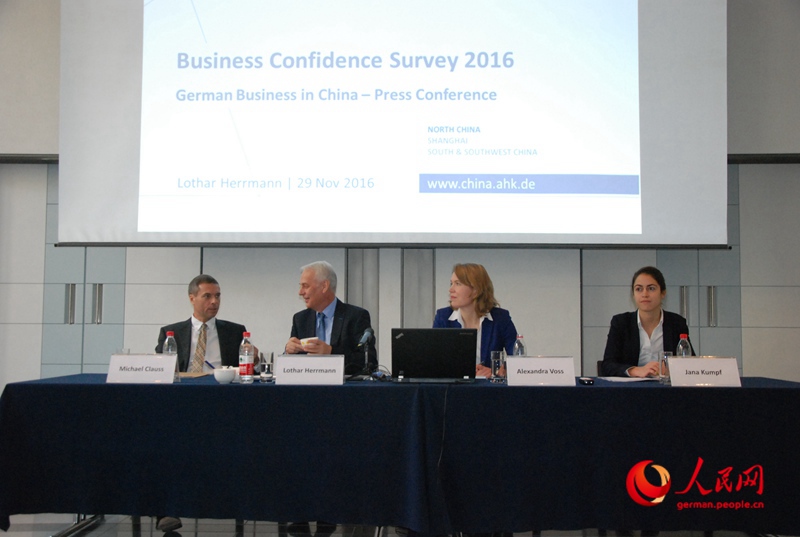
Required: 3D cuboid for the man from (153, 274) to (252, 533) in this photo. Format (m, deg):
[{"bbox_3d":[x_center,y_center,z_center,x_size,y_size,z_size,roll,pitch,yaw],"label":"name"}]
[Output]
[{"bbox_3d":[-1.013,0.655,4.237,0.540,1.265,0.700,1,-4,-10],"label":"man"}]

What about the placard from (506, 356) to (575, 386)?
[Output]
[{"bbox_3d":[0.621,0.449,3.614,0.295,0.123,0.110,0,-4,0],"label":"placard"}]

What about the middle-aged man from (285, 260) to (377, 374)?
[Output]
[{"bbox_3d":[-0.348,0.624,4.139,0.480,1.320,0.700,-1,-4,14],"label":"middle-aged man"}]

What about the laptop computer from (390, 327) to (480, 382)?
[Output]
[{"bbox_3d":[0.154,0.394,3.728,0.370,0.243,0.345,0,-4,0],"label":"laptop computer"}]

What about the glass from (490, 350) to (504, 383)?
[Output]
[{"bbox_3d":[0.442,0.446,3.720,0.060,0.140,0.060,0,-4,0],"label":"glass"}]

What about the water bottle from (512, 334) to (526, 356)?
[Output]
[{"bbox_3d":[0.556,0.416,3.822,0.065,0.214,0.065,0,-4,0],"label":"water bottle"}]

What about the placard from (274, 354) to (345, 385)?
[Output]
[{"bbox_3d":[-0.396,0.445,3.624,0.295,0.123,0.110,0,-4,-1],"label":"placard"}]

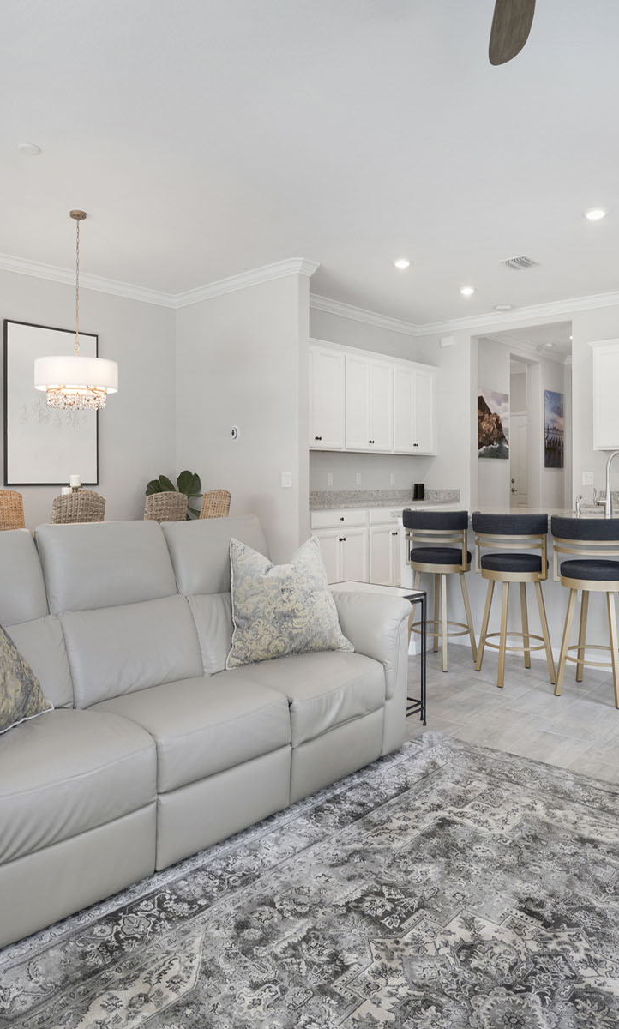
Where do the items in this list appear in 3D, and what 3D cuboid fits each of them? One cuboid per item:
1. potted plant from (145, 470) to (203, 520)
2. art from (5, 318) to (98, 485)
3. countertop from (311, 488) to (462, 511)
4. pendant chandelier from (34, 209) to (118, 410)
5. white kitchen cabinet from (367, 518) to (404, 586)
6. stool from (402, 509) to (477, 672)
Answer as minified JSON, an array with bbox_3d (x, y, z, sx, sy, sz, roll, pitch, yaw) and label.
[{"bbox_3d":[-1.130,0.216,5.400,0.500,1.170,0.500,1,2,44],"label":"potted plant"},{"bbox_3d":[-2.330,-0.982,5.872,0.039,1.460,0.895,2,3,36],"label":"art"},{"bbox_3d":[0.793,-0.201,6.800,0.650,0.140,2.500,2,3,42],"label":"countertop"},{"bbox_3d":[-1.675,-1.475,4.625,0.577,1.431,0.577,0,3,0],"label":"pendant chandelier"},{"bbox_3d":[0.614,0.392,6.613,0.607,0.948,0.845,2,3,36],"label":"white kitchen cabinet"},{"bbox_3d":[0.896,0.490,4.408,0.459,1.059,0.477,2,3,38],"label":"stool"}]

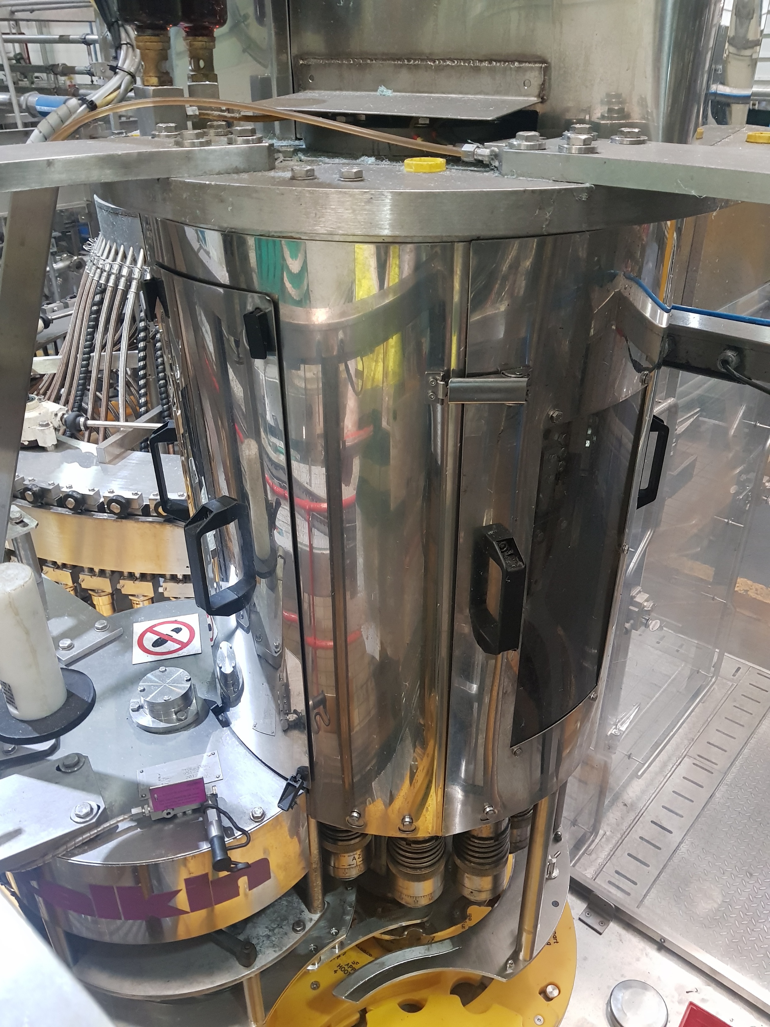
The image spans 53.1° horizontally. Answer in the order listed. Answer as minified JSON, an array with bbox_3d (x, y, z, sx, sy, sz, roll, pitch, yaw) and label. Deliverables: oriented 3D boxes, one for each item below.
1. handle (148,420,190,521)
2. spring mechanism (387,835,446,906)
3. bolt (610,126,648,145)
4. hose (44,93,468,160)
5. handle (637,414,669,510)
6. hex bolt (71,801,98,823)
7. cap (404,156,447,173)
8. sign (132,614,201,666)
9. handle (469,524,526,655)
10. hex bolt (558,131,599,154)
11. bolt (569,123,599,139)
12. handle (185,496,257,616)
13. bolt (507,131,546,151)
[{"bbox_3d":[-0.274,-0.054,0.999,0.040,0.136,0.024,-2,31,-2],"label":"handle"},{"bbox_3d":[0.048,0.500,1.148,0.088,0.177,0.088,1,31,3],"label":"spring mechanism"},{"bbox_3d":[0.213,-0.328,0.670,0.033,0.010,0.033,8,32,14],"label":"bolt"},{"bbox_3d":[-0.122,-0.359,0.714,0.403,0.043,0.062,7,32,13],"label":"hose"},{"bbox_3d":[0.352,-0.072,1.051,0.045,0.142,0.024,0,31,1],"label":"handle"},{"bbox_3d":[-0.352,0.347,0.900,0.030,0.011,0.030,-18,35,-26],"label":"hex bolt"},{"bbox_3d":[0.036,-0.310,0.686,0.037,0.008,0.037,1,31,3],"label":"cap"},{"bbox_3d":[-0.341,0.195,1.206,0.100,0.002,0.100,-8,32,-12],"label":"sign"},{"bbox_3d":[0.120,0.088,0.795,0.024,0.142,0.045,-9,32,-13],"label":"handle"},{"bbox_3d":[0.148,-0.282,0.587,0.030,0.013,0.030,6,32,11],"label":"hex bolt"},{"bbox_3d":[0.169,-0.329,0.663,0.030,0.013,0.030,6,32,11],"label":"bolt"},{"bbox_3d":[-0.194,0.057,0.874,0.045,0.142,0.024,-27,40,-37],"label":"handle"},{"bbox_3d":[0.113,-0.295,0.608,0.030,0.013,0.030,5,31,8],"label":"bolt"}]

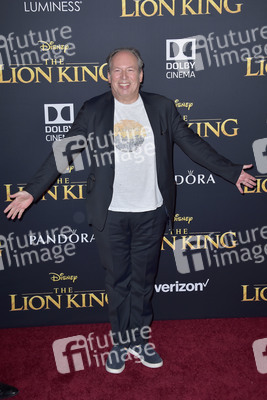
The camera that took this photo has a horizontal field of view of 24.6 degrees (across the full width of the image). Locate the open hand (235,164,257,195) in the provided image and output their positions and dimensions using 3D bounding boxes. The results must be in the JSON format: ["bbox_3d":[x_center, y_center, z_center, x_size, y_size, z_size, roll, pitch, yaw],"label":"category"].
[{"bbox_3d":[0.613,-0.112,3.347,0.125,0.165,0.100,-2,11,0],"label":"open hand"}]

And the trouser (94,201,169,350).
[{"bbox_3d":[-0.020,0.428,3.514,0.420,0.900,0.300,-2,11,0],"label":"trouser"}]

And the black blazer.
[{"bbox_3d":[0.000,-0.219,3.384,1.200,0.770,0.380,-2,11,0],"label":"black blazer"}]

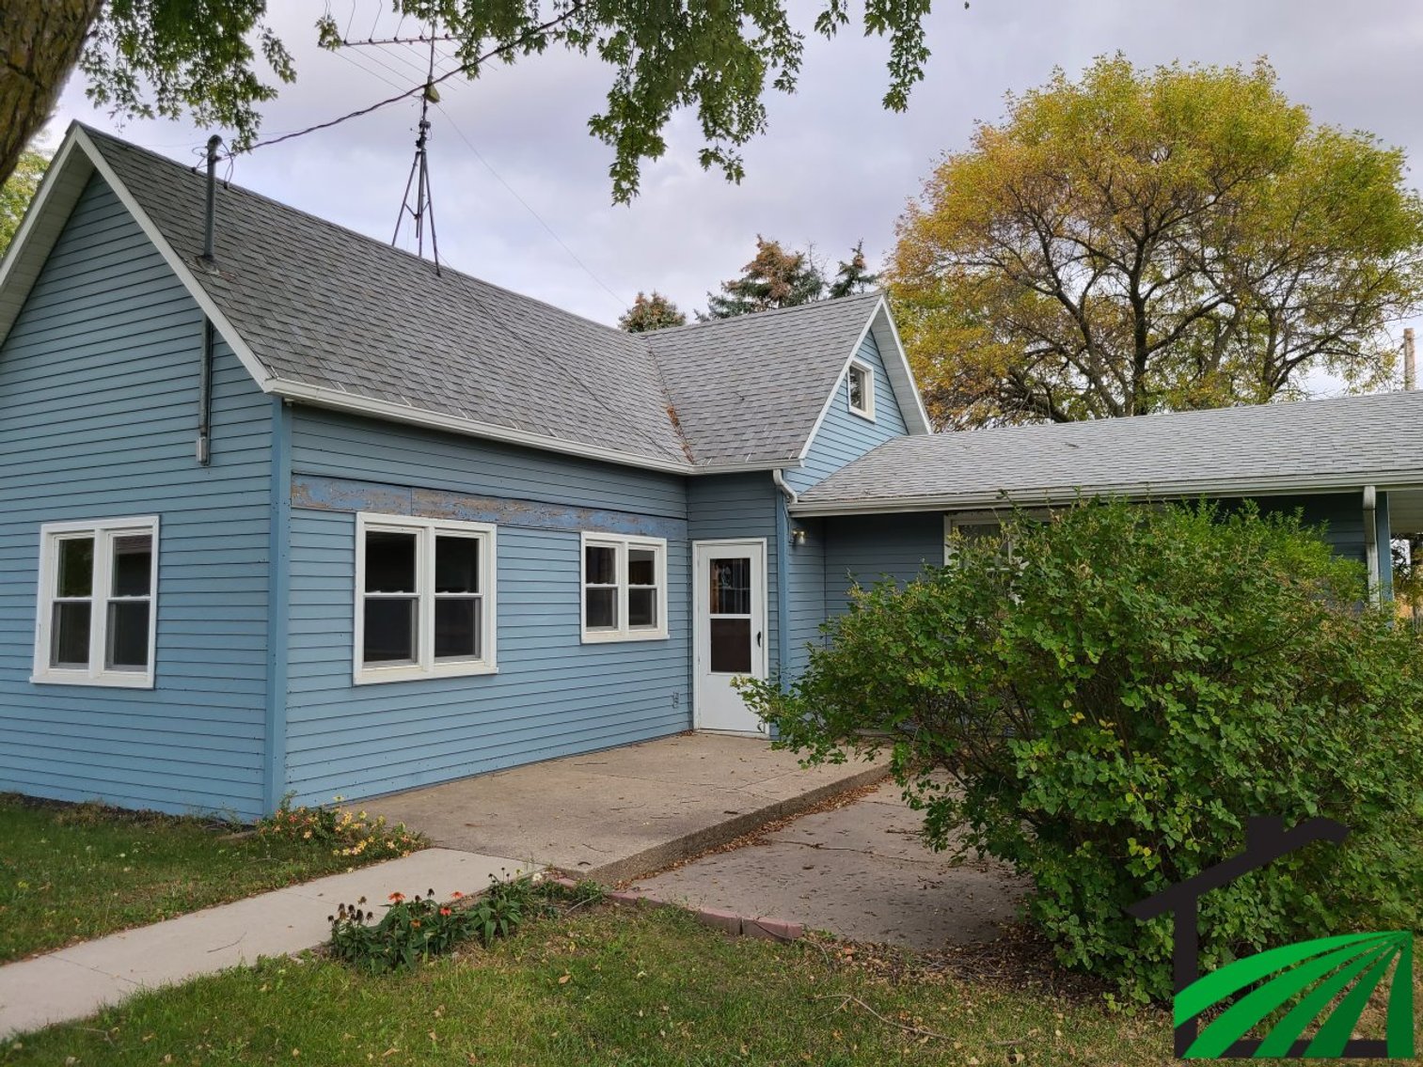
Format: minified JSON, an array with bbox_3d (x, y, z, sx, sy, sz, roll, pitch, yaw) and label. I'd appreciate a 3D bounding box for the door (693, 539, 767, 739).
[{"bbox_3d":[0.216,1.128,11.735,0.930,2.110,0.100,-3,-4,30],"label":"door"}]

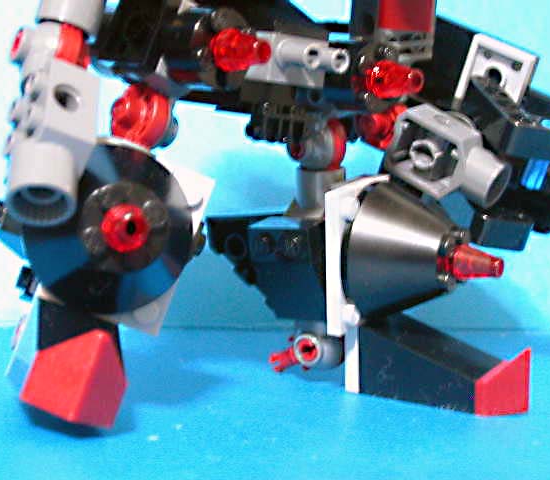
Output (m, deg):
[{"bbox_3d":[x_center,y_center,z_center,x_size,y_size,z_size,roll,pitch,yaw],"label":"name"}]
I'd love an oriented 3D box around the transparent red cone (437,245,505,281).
[{"bbox_3d":[0.044,0.005,0.280,0.011,0.008,0.008,7,14,30],"label":"transparent red cone"}]

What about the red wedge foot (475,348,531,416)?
[{"bbox_3d":[0.051,0.029,0.271,0.009,0.015,0.016,7,13,34],"label":"red wedge foot"}]

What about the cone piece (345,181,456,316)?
[{"bbox_3d":[0.032,0.003,0.287,0.020,0.032,0.032,7,14,30],"label":"cone piece"}]

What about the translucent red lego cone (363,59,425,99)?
[{"bbox_3d":[0.025,-0.032,0.254,0.008,0.008,0.011,-10,15,-39],"label":"translucent red lego cone"}]

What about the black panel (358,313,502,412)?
[{"bbox_3d":[0.035,0.027,0.281,0.029,0.016,0.016,7,13,34],"label":"black panel"}]

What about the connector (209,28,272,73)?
[{"bbox_3d":[-0.006,-0.035,0.235,0.011,0.008,0.008,9,15,39],"label":"connector"}]

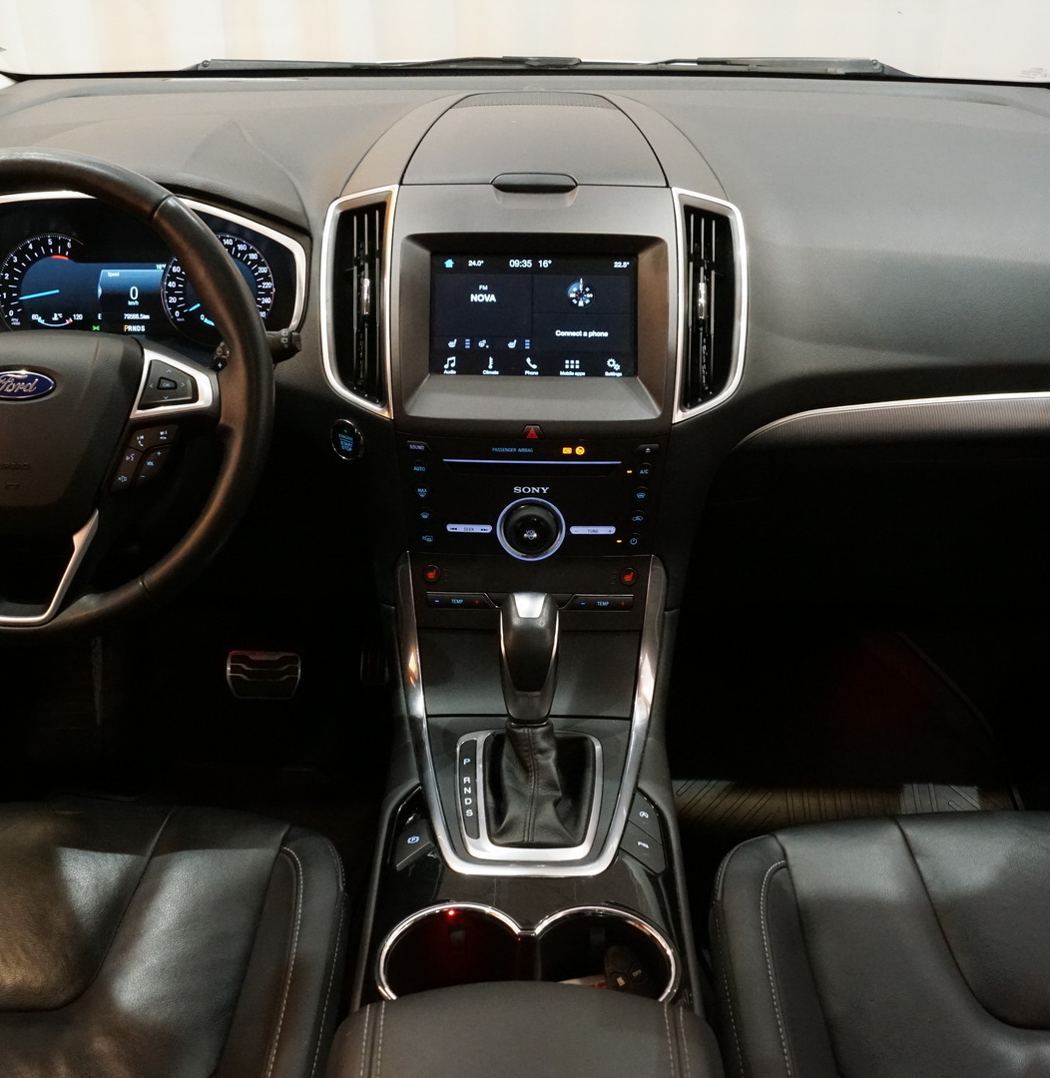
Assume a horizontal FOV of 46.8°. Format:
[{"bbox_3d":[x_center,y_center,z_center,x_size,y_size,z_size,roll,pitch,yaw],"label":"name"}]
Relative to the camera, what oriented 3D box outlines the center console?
[{"bbox_3d":[0.005,-0.029,0.932,0.355,0.490,0.920,0,27,0],"label":"center console"}]

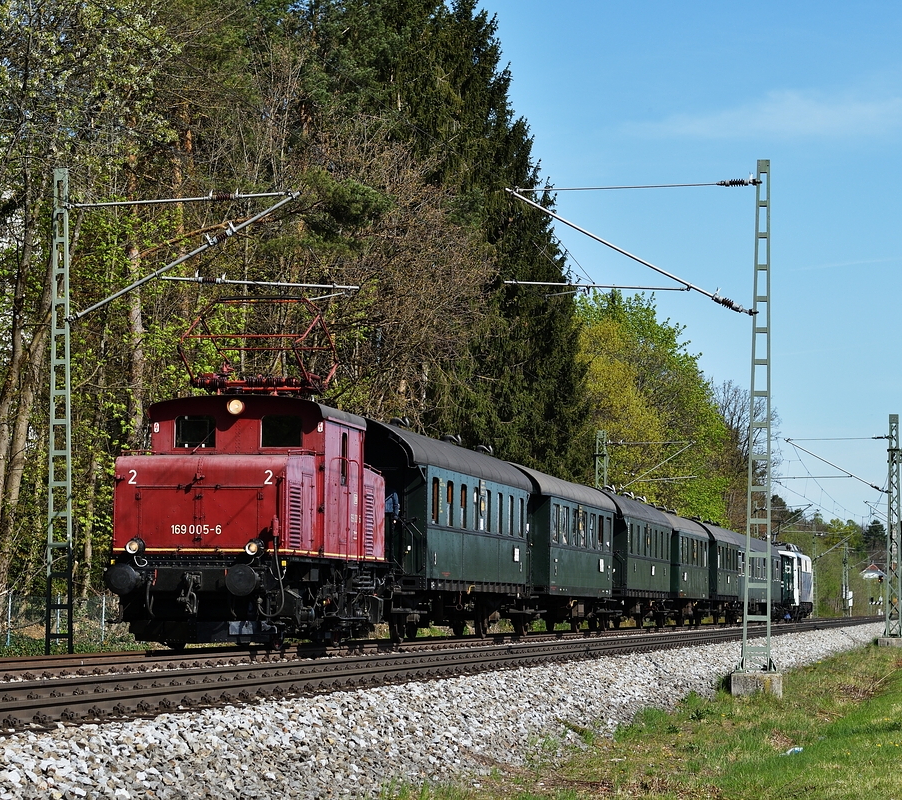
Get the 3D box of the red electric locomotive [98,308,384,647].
[{"bbox_3d":[-2.965,1.107,38.945,2.750,5.500,7.800,-1,-5,12],"label":"red electric locomotive"}]

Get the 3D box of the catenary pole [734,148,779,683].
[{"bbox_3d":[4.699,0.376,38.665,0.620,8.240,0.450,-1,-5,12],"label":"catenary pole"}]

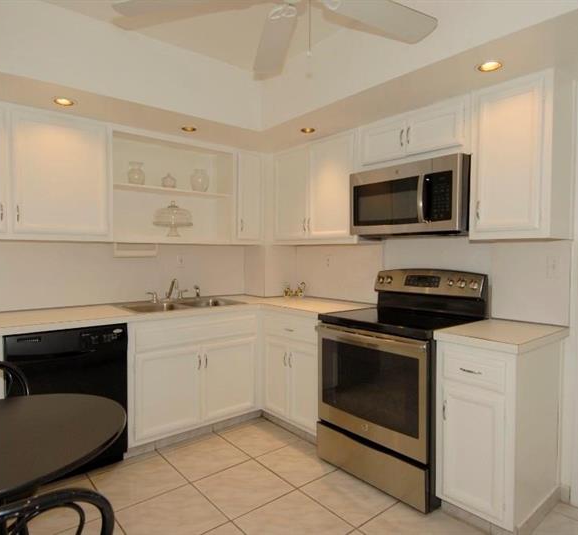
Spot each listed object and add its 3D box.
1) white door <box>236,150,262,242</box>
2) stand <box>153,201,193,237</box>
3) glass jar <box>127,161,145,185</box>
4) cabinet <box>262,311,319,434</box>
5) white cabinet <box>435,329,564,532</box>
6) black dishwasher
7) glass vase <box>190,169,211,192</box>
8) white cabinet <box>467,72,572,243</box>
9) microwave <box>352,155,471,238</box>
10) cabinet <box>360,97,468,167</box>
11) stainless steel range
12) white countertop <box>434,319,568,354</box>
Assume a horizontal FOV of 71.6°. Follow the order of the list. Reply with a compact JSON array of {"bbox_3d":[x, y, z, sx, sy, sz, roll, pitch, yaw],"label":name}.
[{"bbox_3d":[-0.326,-0.583,3.327,0.242,0.704,0.025,-1,2,-40],"label":"white door"},{"bbox_3d":[-0.885,-0.361,3.063,0.290,0.285,0.290,-1,2,-40],"label":"stand"},{"bbox_3d":[-1.108,-0.673,2.909,0.125,0.195,0.125,0,2,0],"label":"glass jar"},{"bbox_3d":[0.223,0.702,3.020,0.588,0.789,0.655,-1,2,-40],"label":"cabinet"},{"bbox_3d":[1.061,0.733,2.010,0.588,0.802,0.356,-1,2,-40],"label":"white cabinet"},{"bbox_3d":[-1.405,0.767,2.467,0.609,0.860,0.610,-1,2,-40],"label":"black dishwasher"},{"bbox_3d":[-0.709,-0.675,3.186,0.145,0.205,0.145,0,2,0],"label":"glass vase"},{"bbox_3d":[1.182,-0.519,2.046,0.314,0.776,0.373,-1,2,-40],"label":"white cabinet"},{"bbox_3d":[0.803,-0.409,2.525,0.380,0.410,0.754,-1,2,-40],"label":"microwave"},{"bbox_3d":[0.831,-0.773,2.512,0.342,0.285,0.760,-1,2,-40],"label":"cabinet"},{"bbox_3d":[0.677,0.612,2.424,0.715,1.190,0.757,-1,2,-40],"label":"stainless steel range"},{"bbox_3d":[1.079,0.331,2.006,0.650,0.040,0.383,-1,2,-40],"label":"white countertop"}]

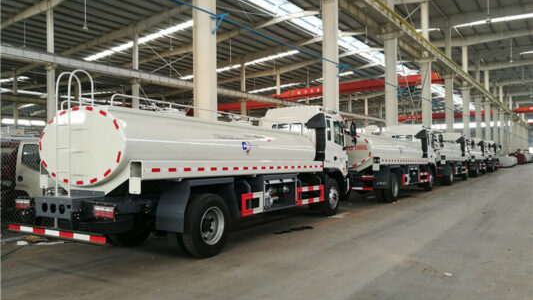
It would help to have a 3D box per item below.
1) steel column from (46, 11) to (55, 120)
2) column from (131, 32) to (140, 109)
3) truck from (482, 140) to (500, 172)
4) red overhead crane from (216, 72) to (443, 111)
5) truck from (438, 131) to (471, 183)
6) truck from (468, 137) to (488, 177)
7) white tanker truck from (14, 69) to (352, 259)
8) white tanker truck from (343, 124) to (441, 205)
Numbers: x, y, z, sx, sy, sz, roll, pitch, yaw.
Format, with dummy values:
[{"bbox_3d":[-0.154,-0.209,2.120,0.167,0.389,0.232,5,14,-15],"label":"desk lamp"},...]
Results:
[{"bbox_3d":[-17.523,-4.522,33.786,0.550,13.700,0.480,-1,-1,35],"label":"steel column"},{"bbox_3d":[-12.704,-4.454,40.544,0.550,13.700,0.480,-1,-1,35],"label":"column"},{"bbox_3d":[21.200,0.620,40.968,2.600,3.030,8.800,-1,-1,33],"label":"truck"},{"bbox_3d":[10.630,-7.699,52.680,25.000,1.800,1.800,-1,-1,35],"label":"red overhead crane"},{"bbox_3d":[10.468,0.460,25.346,2.600,3.030,8.800,-1,-1,34],"label":"truck"},{"bbox_3d":[15.861,0.541,33.207,2.600,3.030,8.800,-1,-1,34],"label":"truck"},{"bbox_3d":[-0.686,0.301,9.616,2.600,3.030,8.800,-1,-1,32],"label":"white tanker truck"},{"bbox_3d":[4.926,0.378,17.359,2.600,3.030,8.800,-1,-1,35],"label":"white tanker truck"}]

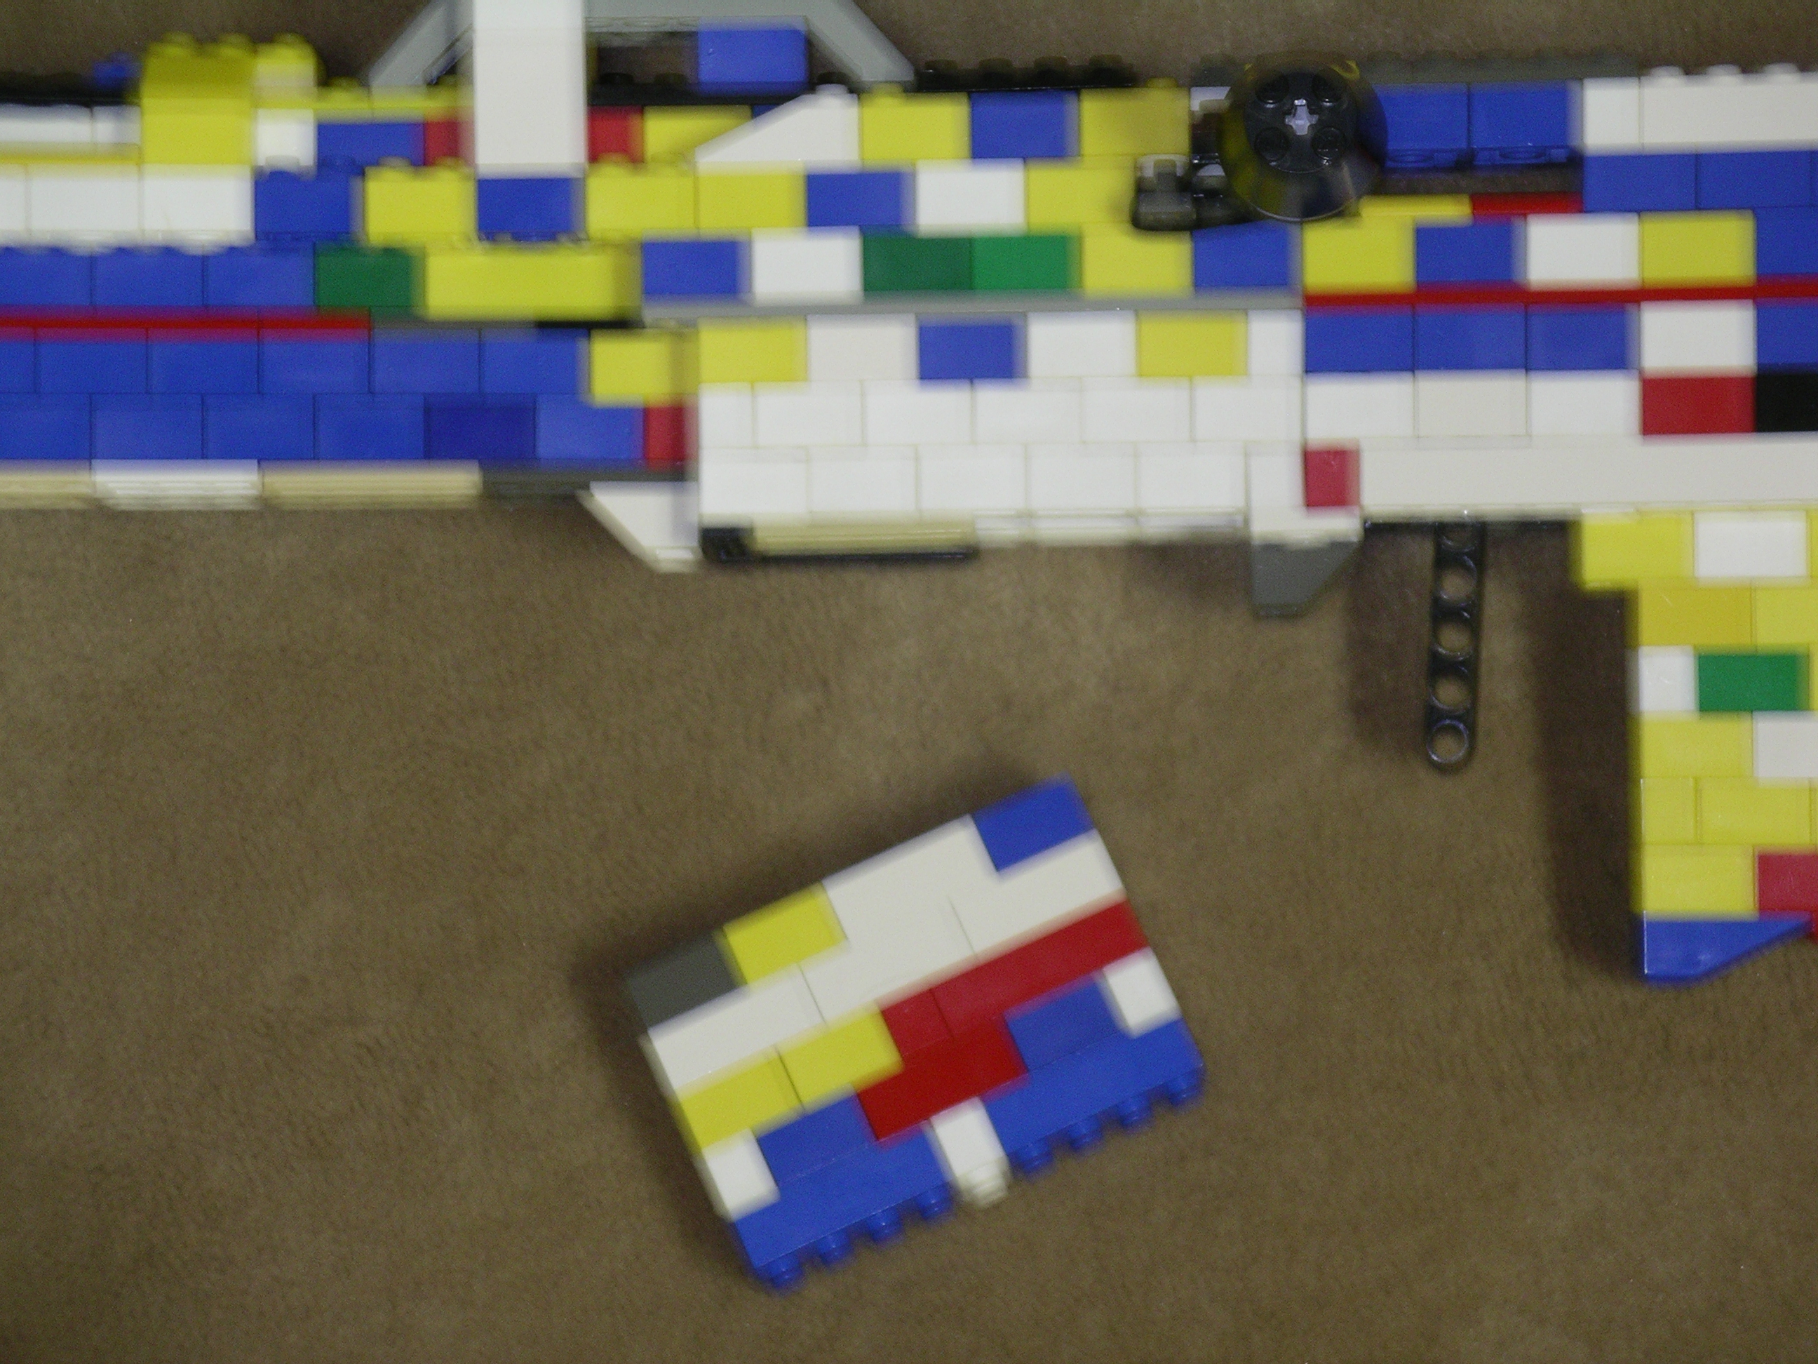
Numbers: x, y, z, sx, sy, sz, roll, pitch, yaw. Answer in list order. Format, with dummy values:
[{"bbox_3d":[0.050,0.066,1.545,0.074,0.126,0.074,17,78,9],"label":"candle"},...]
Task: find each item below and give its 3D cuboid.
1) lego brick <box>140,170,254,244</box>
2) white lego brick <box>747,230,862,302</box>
[{"bbox_3d":[-0.103,-0.070,1.192,0.016,0.016,0.011,-1,84,0],"label":"lego brick"},{"bbox_3d":[-0.015,-0.061,1.198,0.016,0.016,0.011,-1,84,0],"label":"white lego brick"}]

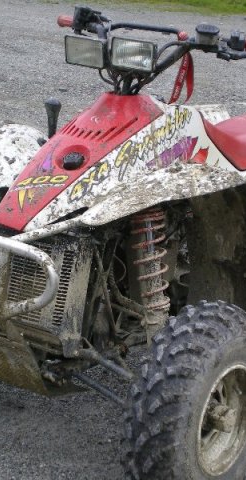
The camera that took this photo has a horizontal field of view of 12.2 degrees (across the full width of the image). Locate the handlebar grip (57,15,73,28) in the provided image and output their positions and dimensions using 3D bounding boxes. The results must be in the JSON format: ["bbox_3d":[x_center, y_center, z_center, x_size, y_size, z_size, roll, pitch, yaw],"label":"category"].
[{"bbox_3d":[-0.159,-0.663,3.483,0.037,0.037,0.120,-6,18,-39],"label":"handlebar grip"}]

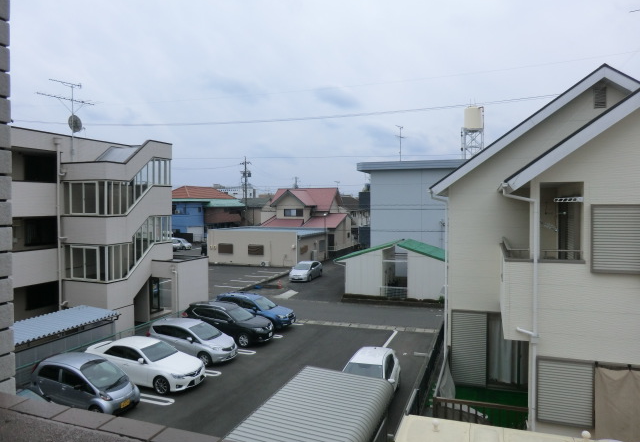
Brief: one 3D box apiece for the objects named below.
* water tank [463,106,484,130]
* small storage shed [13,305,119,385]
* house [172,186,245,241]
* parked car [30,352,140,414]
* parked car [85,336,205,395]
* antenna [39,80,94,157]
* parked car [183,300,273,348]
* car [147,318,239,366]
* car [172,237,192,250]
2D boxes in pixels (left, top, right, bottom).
[{"bbox_3d":[18.083,-11.943,51.597,2.150,2.550,2.150,1,2,22],"label":"water tank"},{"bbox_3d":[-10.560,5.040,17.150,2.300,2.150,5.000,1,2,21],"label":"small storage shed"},{"bbox_3d":[-19.926,-1.319,76.300,7.800,8.900,13.800,1,2,22],"label":"house"},{"bbox_3d":[-7.734,5.374,14.574,3.400,1.580,1.475,1,2,21],"label":"parked car"},{"bbox_3d":[-6.326,5.065,16.281,4.730,1.440,1.800,1,2,24],"label":"parked car"},{"bbox_3d":[-11.529,-4.598,20.100,1.100,3.550,2.550,1,2,31],"label":"antenna"},{"bbox_3d":[-4.285,4.748,21.091,4.640,1.720,1.820,1,2,24],"label":"parked car"},{"bbox_3d":[-5.304,4.933,18.727,4.100,1.525,1.700,1,2,24],"label":"car"},{"bbox_3d":[-20.354,3.282,62.500,4.200,1.520,1.700,0,2,15],"label":"car"}]

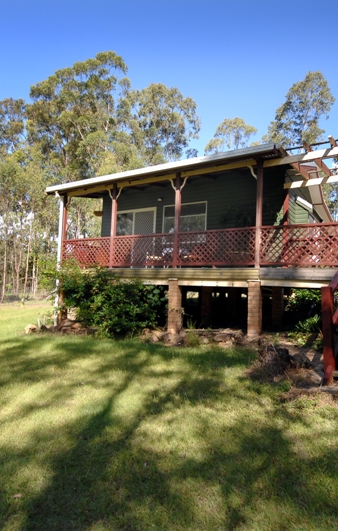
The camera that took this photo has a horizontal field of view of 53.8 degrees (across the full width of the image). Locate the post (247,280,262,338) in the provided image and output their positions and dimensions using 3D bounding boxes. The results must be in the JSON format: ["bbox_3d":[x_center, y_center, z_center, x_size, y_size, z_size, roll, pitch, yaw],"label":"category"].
[{"bbox_3d":[1.834,0.907,7.057,0.230,1.178,0.230,0,-5,32],"label":"post"}]

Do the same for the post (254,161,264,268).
[{"bbox_3d":[1.936,-1.114,7.170,0.105,2.364,0.105,0,-5,32],"label":"post"}]

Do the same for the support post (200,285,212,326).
[{"bbox_3d":[1.107,1.128,9.585,0.230,1.280,0.230,0,-5,32],"label":"support post"}]

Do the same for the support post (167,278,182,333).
[{"bbox_3d":[0.170,0.979,8.096,0.230,1.326,0.230,0,-5,32],"label":"support post"}]

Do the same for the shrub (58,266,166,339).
[{"bbox_3d":[-1.375,0.851,8.768,2.500,1.700,1.400,0,-5,32],"label":"shrub"}]

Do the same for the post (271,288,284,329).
[{"bbox_3d":[2.796,1.073,8.587,0.230,1.180,0.230,0,-5,32],"label":"post"}]

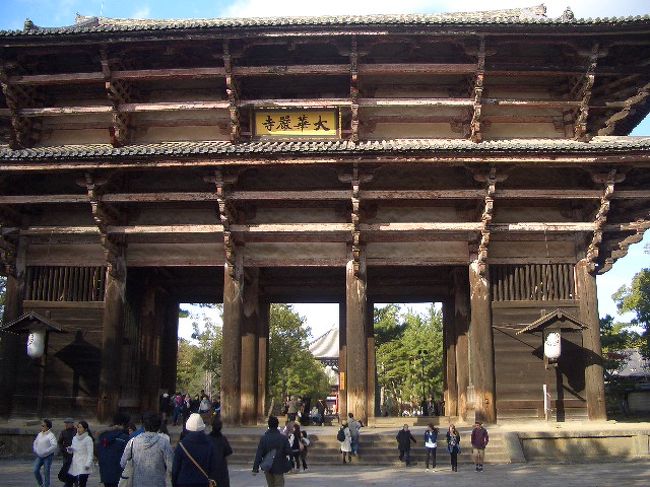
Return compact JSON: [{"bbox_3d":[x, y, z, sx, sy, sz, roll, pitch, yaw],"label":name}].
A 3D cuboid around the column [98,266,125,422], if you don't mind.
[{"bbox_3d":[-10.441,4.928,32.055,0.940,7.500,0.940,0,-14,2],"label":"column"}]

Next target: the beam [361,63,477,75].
[{"bbox_3d":[4.421,-8.340,31.400,5.700,0.450,0.320,0,-14,2],"label":"beam"}]

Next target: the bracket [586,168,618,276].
[{"bbox_3d":[12.657,-0.892,30.034,0.500,3.900,4.250,0,-15,2],"label":"bracket"}]

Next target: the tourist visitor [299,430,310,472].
[{"bbox_3d":[-0.731,7.587,24.000,0.420,1.460,0.440,7,-14,-29],"label":"tourist visitor"}]

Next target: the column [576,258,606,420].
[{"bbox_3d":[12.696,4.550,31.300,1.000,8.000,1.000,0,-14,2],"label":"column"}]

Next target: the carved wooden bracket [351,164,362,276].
[{"bbox_3d":[1.471,-0.921,30.410,0.500,4.400,4.400,0,-14,2],"label":"carved wooden bracket"}]

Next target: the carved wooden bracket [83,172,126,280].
[{"bbox_3d":[-10.435,-0.745,30.714,0.500,4.400,4.400,0,-14,2],"label":"carved wooden bracket"}]

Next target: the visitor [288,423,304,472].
[{"bbox_3d":[-1.039,7.496,24.200,0.500,1.660,0.400,-7,-14,30],"label":"visitor"}]

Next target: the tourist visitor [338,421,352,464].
[{"bbox_3d":[0.771,7.481,24.700,0.480,1.580,0.470,12,-18,-39],"label":"tourist visitor"}]

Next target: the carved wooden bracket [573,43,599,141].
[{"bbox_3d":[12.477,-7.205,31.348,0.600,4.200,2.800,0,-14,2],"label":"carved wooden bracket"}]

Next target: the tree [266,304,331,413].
[{"bbox_3d":[-3.161,10.569,62.000,7.000,10.500,6.500,0,-14,2],"label":"tree"}]

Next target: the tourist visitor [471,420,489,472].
[{"bbox_3d":[5.332,6.993,22.600,0.600,1.680,0.360,-1,-14,5],"label":"tourist visitor"}]

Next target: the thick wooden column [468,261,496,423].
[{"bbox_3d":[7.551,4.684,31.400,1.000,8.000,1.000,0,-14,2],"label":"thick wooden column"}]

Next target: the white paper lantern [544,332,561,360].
[{"bbox_3d":[10.331,4.655,29.835,0.750,1.200,0.750,0,-14,2],"label":"white paper lantern"}]

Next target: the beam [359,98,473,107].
[{"bbox_3d":[4.477,-6.975,32.503,5.750,0.340,0.320,0,-12,2],"label":"beam"}]

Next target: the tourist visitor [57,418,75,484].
[{"bbox_3d":[-6.217,5.074,15.800,0.400,1.700,0.520,8,-16,-29],"label":"tourist visitor"}]

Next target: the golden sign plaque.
[{"bbox_3d":[-1.397,-5.930,32.200,4.250,1.500,0.250,0,-8,2],"label":"golden sign plaque"}]

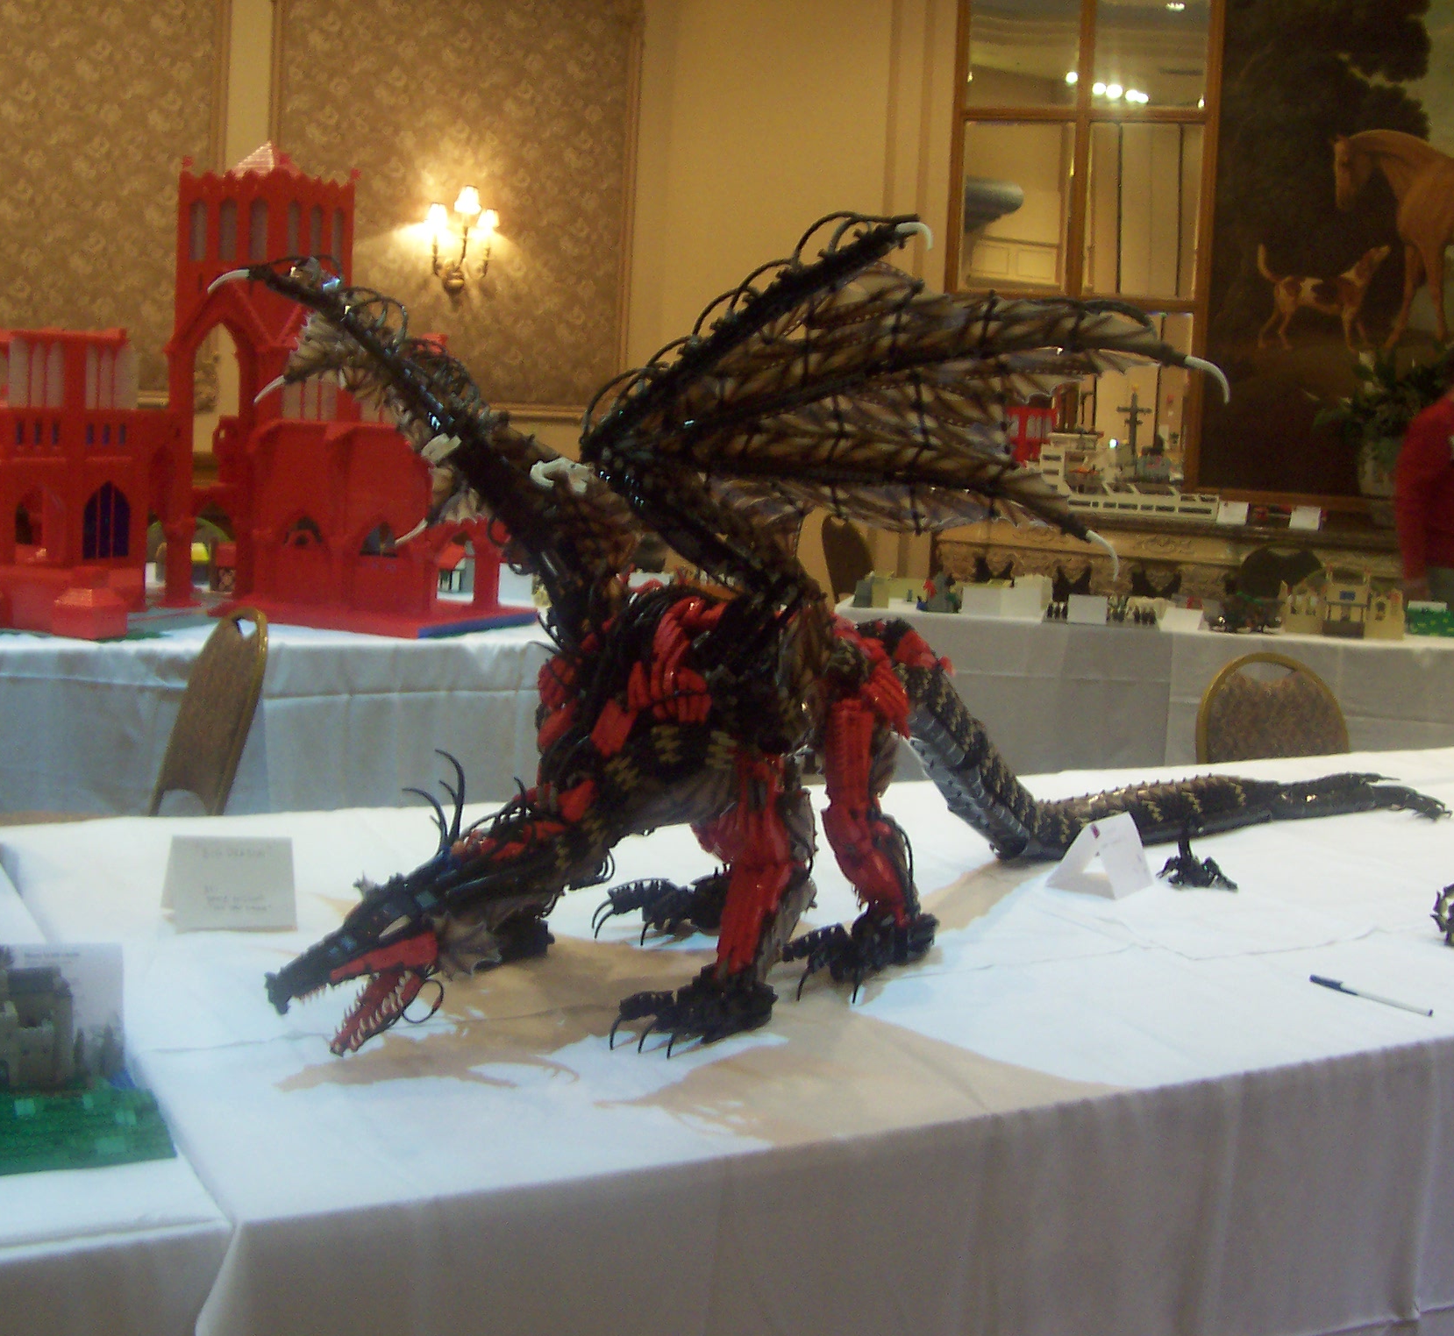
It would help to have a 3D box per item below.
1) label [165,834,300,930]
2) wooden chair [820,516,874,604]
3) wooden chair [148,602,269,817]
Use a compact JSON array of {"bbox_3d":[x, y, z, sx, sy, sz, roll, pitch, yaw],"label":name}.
[{"bbox_3d":[-0.587,0.248,2.243,0.134,0.099,0.115,1,7,-13],"label":"label"},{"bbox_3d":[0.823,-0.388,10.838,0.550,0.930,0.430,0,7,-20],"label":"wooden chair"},{"bbox_3d":[-1.393,0.309,4.500,0.550,0.900,0.430,-3,8,-38],"label":"wooden chair"}]

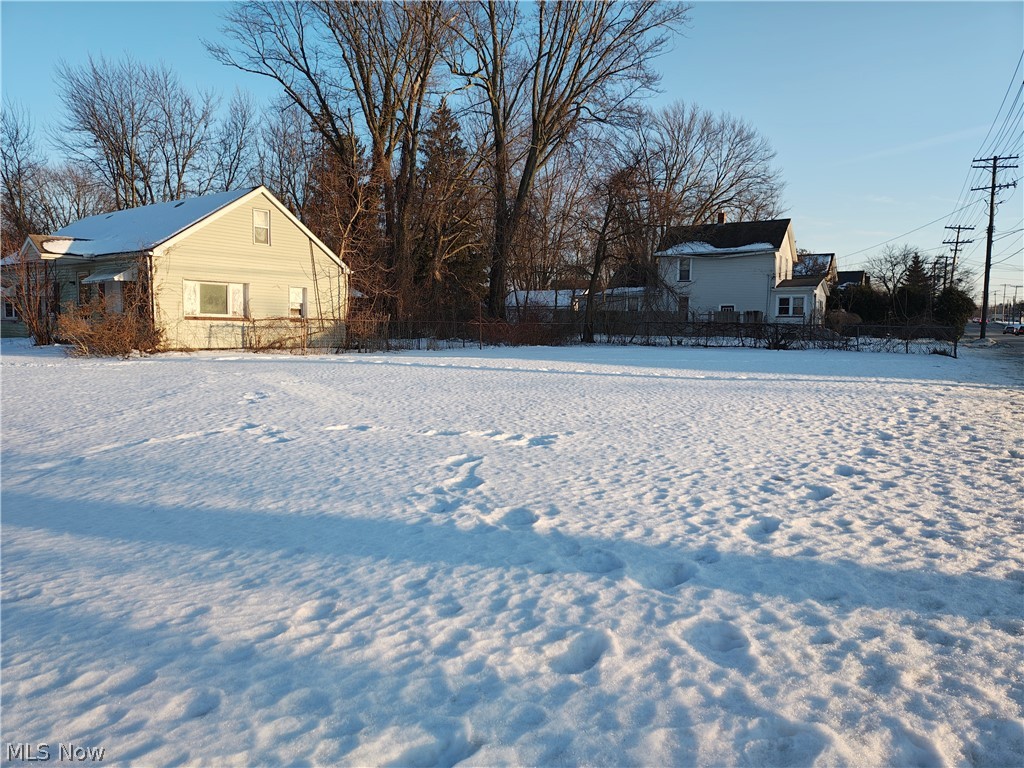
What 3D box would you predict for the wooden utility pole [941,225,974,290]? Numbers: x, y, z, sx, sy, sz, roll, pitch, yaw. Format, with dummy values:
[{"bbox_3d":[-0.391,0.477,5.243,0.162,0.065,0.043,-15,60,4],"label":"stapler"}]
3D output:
[{"bbox_3d":[44.919,-10.634,75.000,2.600,10.968,0.400,6,5,29],"label":"wooden utility pole"}]

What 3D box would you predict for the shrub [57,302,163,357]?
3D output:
[{"bbox_3d":[-12.867,-1.763,23.700,3.000,1.680,2.200,4,5,34],"label":"shrub"}]

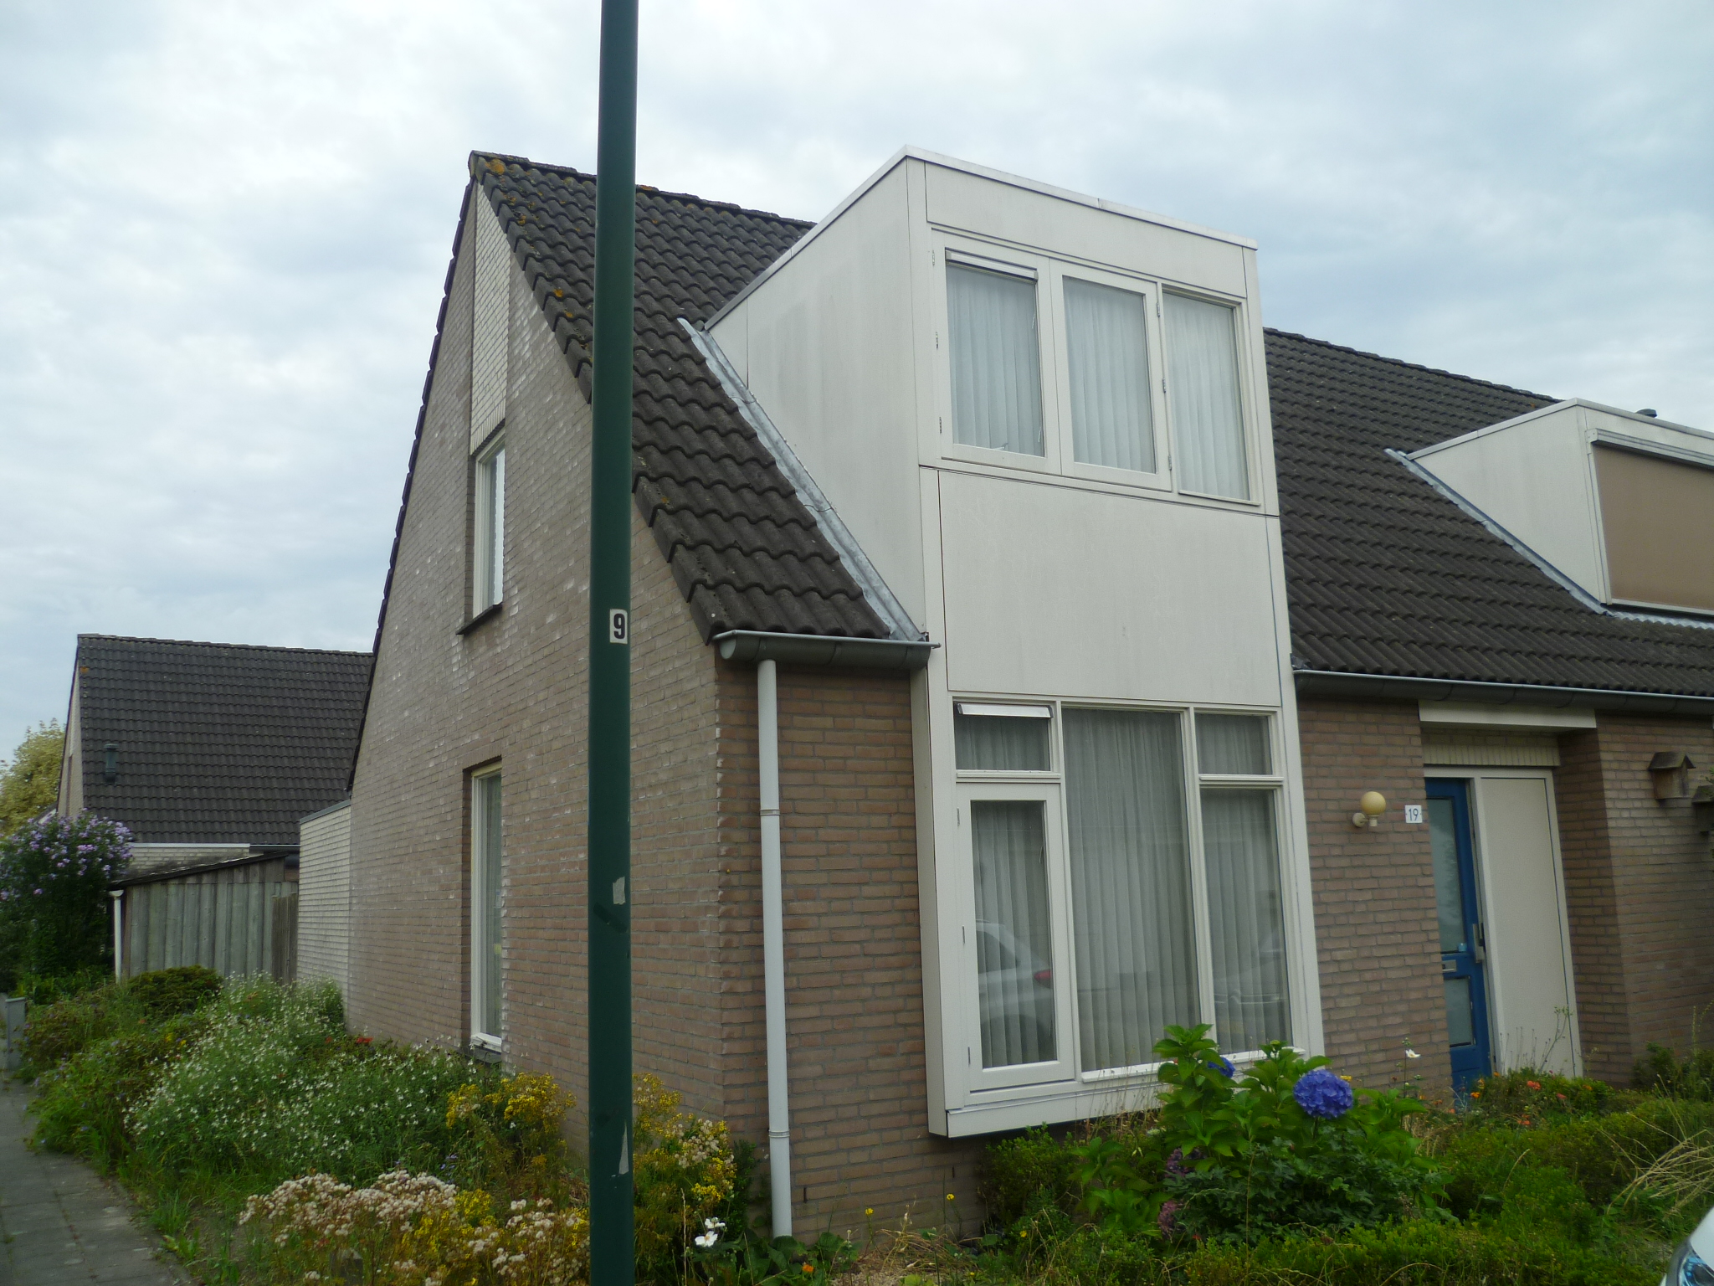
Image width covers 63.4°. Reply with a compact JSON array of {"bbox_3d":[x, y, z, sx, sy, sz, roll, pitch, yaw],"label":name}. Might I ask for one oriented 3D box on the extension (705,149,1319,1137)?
[{"bbox_3d":[0.765,0.132,8.145,2.405,4.710,2.445,4,-11,-29],"label":"extension"}]

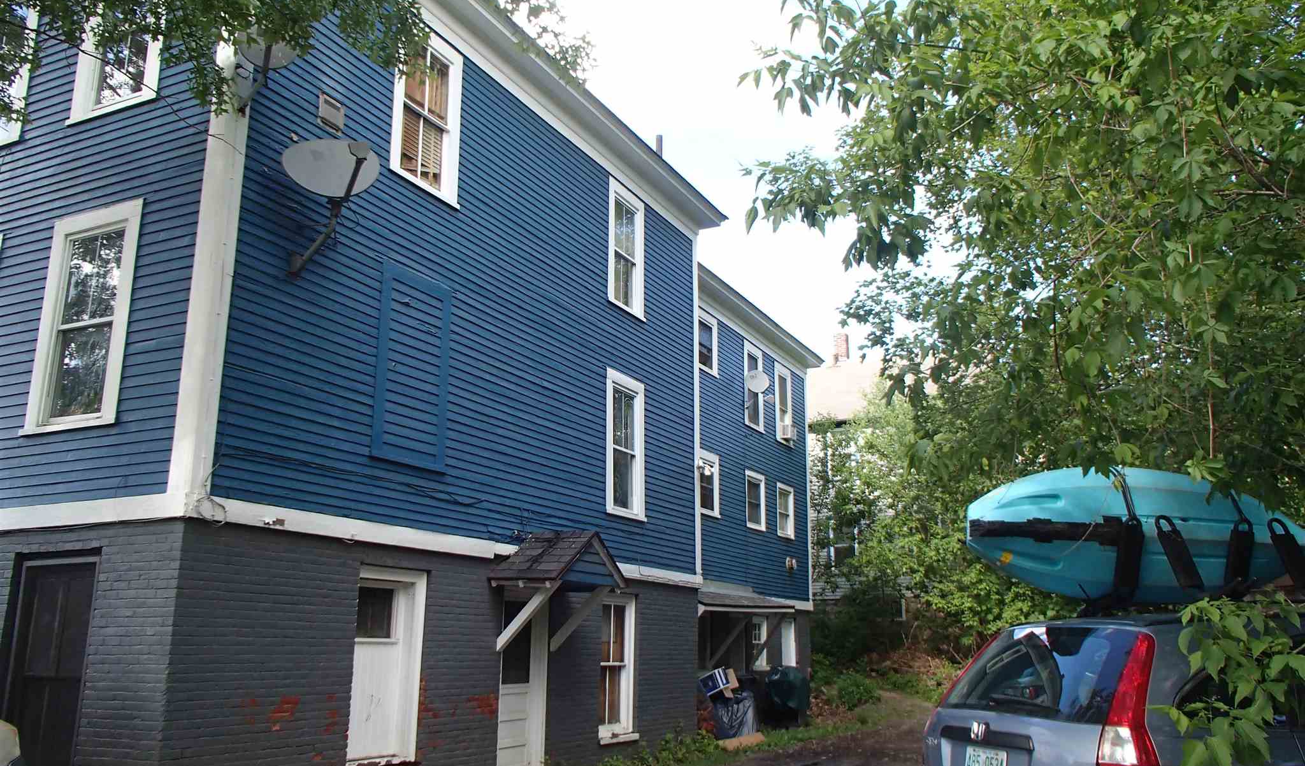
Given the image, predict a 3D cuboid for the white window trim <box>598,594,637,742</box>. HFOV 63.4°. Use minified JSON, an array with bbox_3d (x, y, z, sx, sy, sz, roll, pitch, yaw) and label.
[{"bbox_3d":[-0.481,3.758,13.951,0.170,1.888,1.086,-7,-16,26],"label":"white window trim"}]

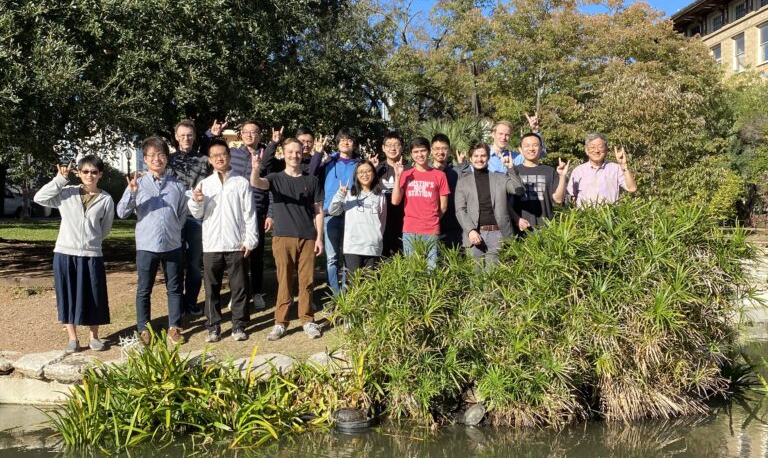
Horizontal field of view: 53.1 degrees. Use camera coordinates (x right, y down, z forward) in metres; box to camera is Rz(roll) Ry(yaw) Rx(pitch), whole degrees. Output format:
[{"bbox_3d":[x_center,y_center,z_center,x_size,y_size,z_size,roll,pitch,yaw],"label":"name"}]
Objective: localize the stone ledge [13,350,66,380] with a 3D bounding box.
[{"bbox_3d":[-2.820,1.108,6.325,0.420,0.190,0.360,0,1,0],"label":"stone ledge"}]

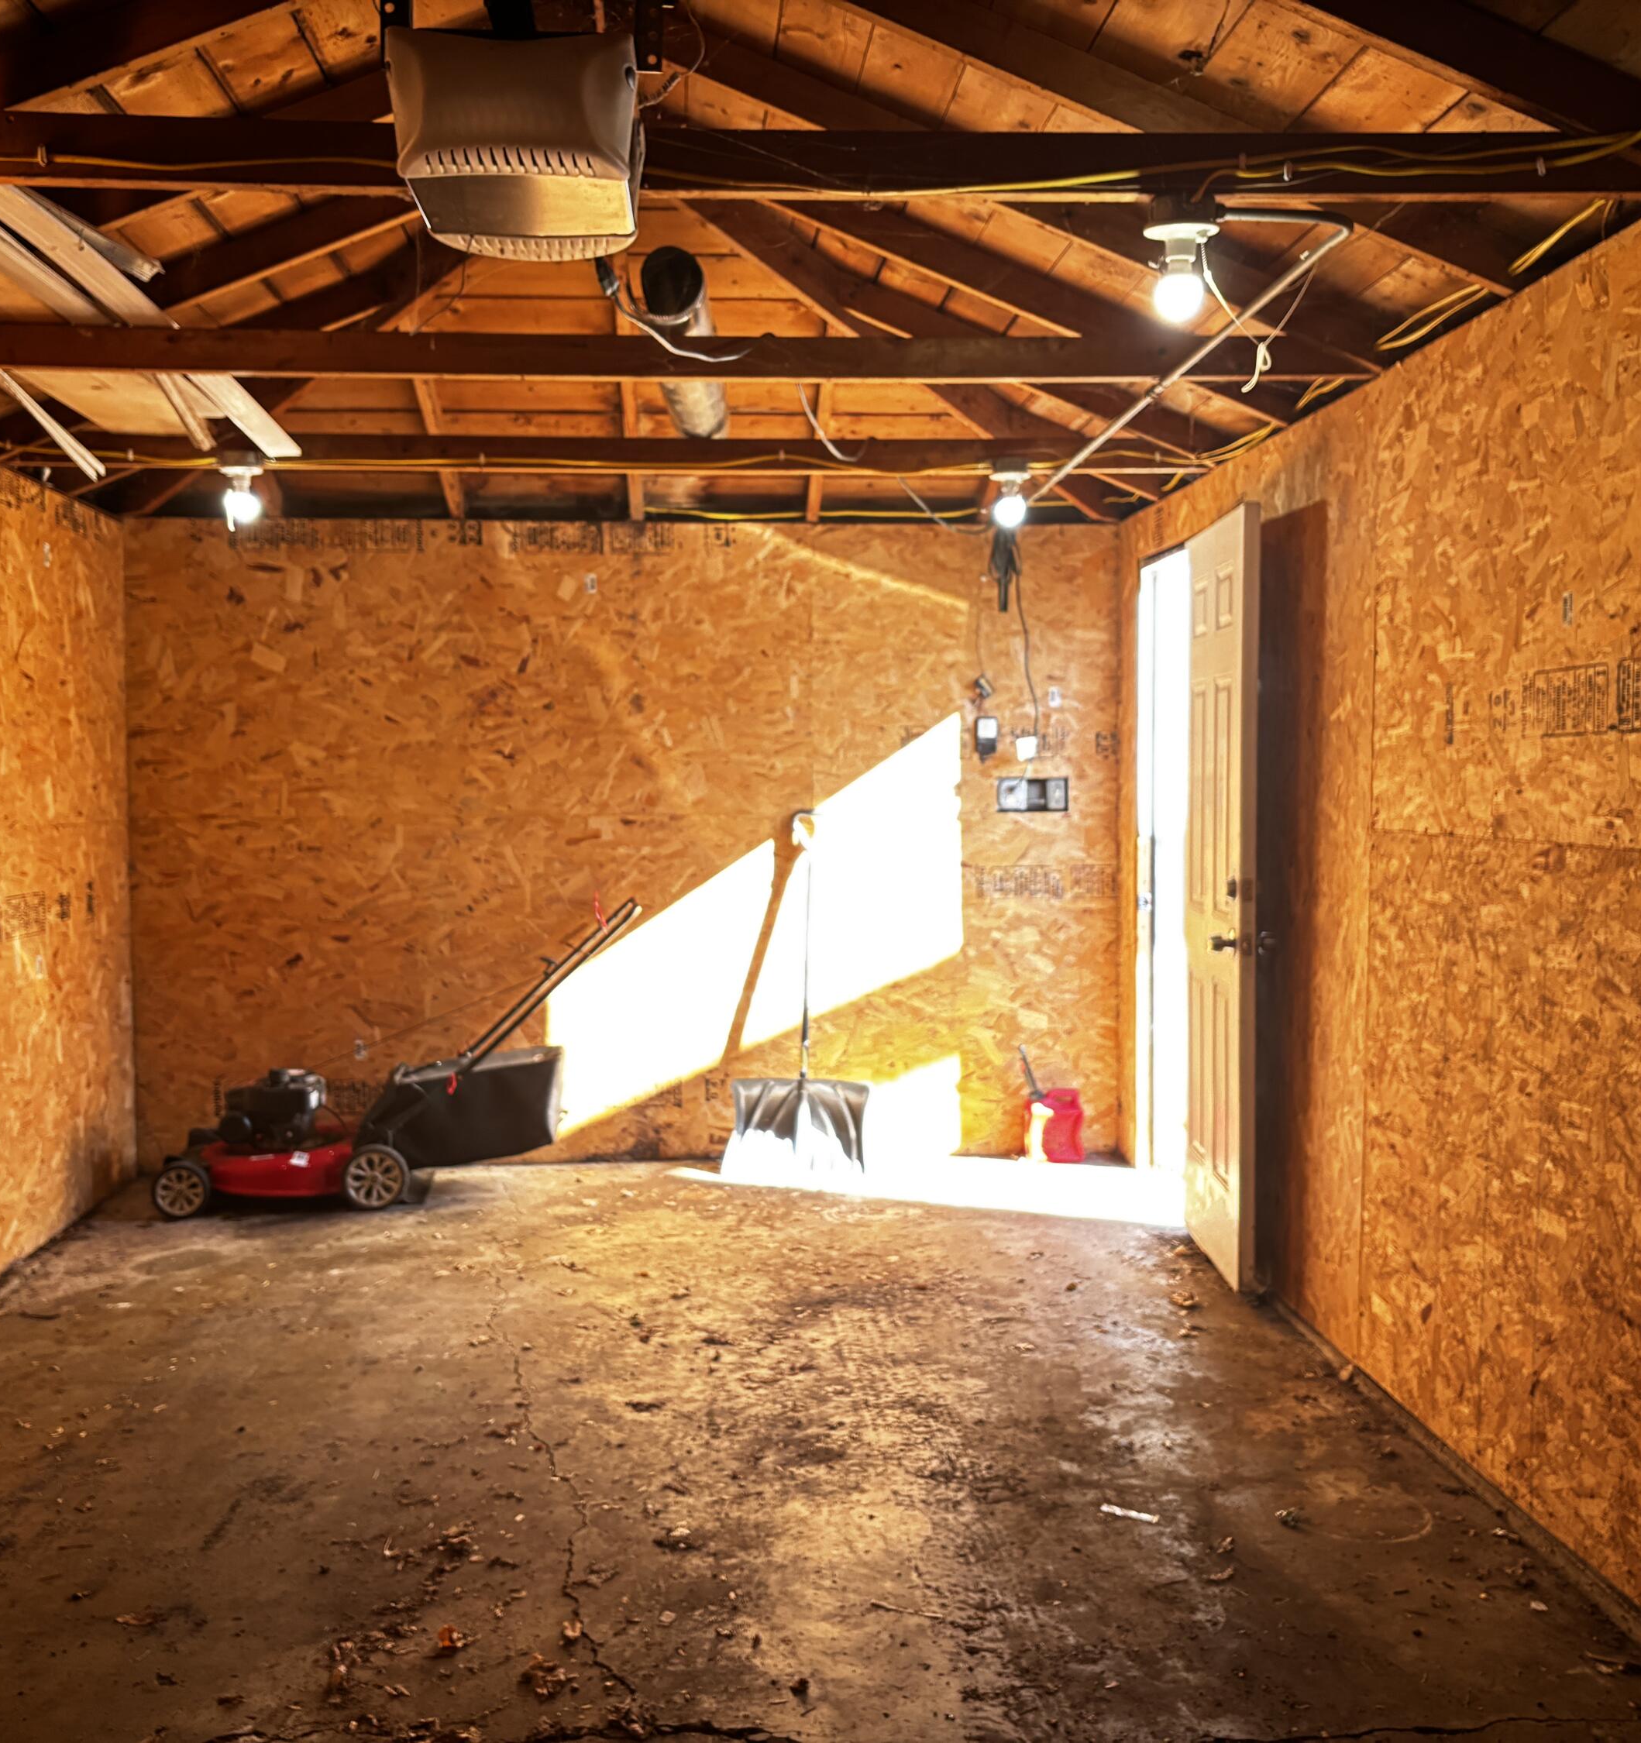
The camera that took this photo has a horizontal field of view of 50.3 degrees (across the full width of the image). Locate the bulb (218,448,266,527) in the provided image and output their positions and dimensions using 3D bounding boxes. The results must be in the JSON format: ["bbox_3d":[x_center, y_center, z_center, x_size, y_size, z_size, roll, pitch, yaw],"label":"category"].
[{"bbox_3d":[-1.604,-1.060,4.842,0.120,0.200,0.120,0,3,-4],"label":"bulb"}]

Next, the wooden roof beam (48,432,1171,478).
[{"bbox_3d":[-0.556,-1.197,5.006,3.430,0.092,0.045,0,3,-4],"label":"wooden roof beam"}]

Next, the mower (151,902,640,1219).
[{"bbox_3d":[-1.356,0.592,5.752,1.530,0.960,0.560,0,3,-4],"label":"mower"}]

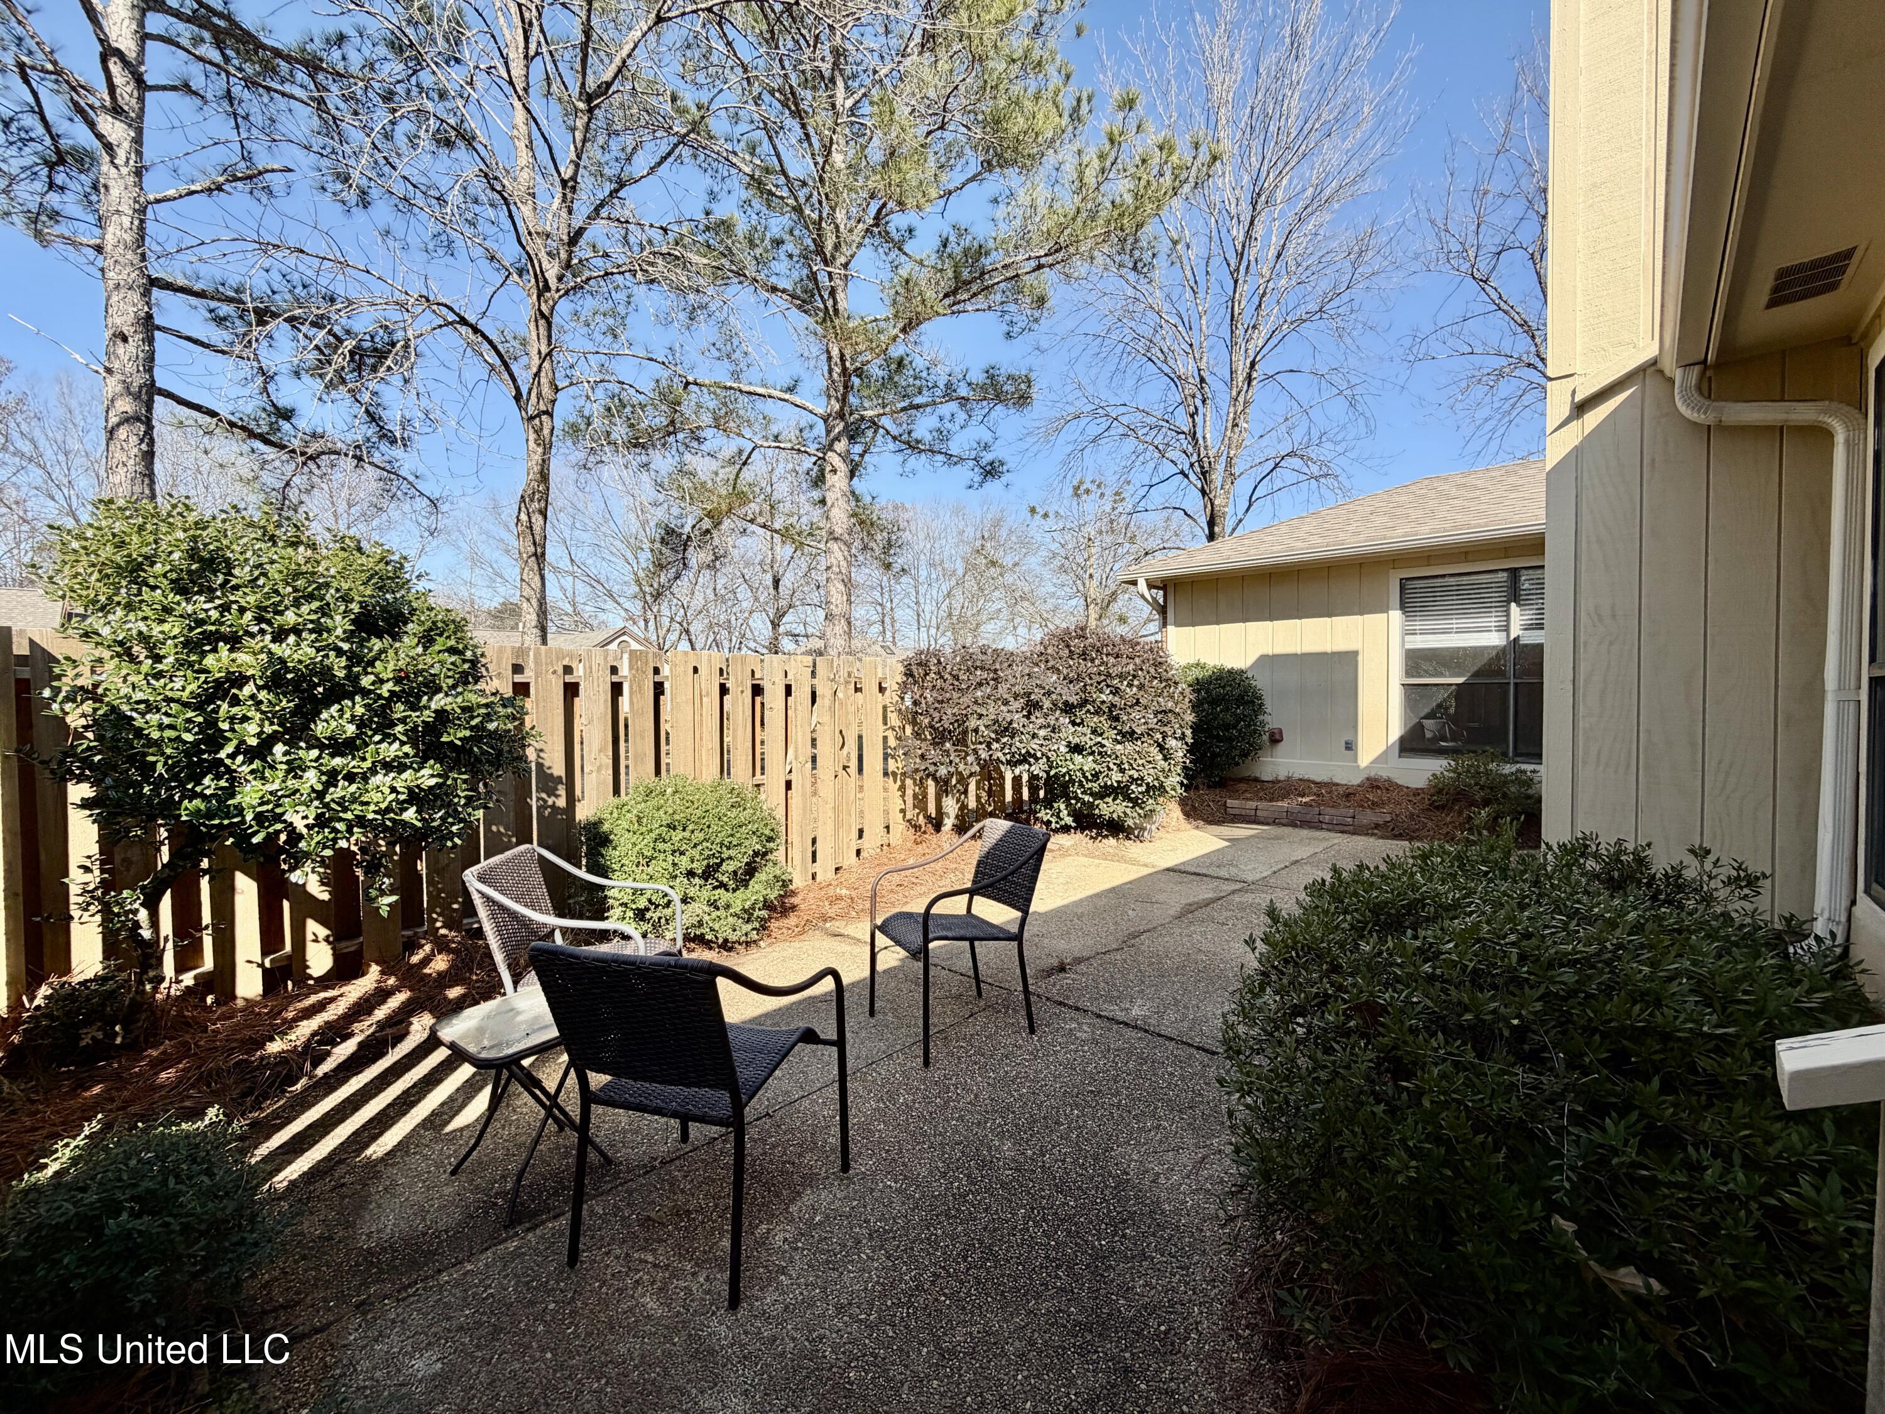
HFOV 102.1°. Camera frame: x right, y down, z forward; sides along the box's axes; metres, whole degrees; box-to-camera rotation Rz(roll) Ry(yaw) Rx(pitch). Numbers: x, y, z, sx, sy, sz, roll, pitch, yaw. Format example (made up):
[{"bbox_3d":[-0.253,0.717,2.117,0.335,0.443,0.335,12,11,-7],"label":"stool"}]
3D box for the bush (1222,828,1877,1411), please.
[{"bbox_3d":[1.962,1.020,2.319,1.500,0.850,2.300,0,1,44],"label":"bush"}]

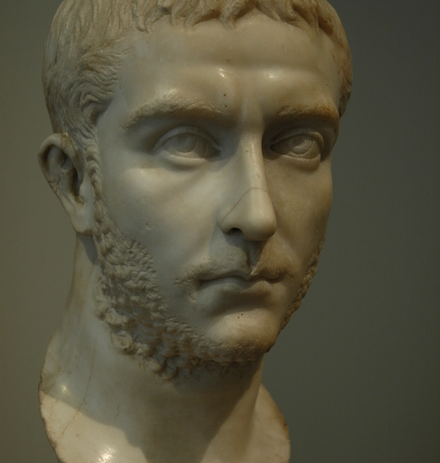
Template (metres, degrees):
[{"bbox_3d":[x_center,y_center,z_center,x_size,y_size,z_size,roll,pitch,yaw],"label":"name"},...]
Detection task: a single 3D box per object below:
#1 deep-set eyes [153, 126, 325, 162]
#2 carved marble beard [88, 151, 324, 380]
[{"bbox_3d":[0.012,-0.054,0.576,0.114,0.024,0.029,0,0,-21],"label":"deep-set eyes"},{"bbox_3d":[-0.005,0.019,0.609,0.158,0.149,0.112,0,0,-21],"label":"carved marble beard"}]

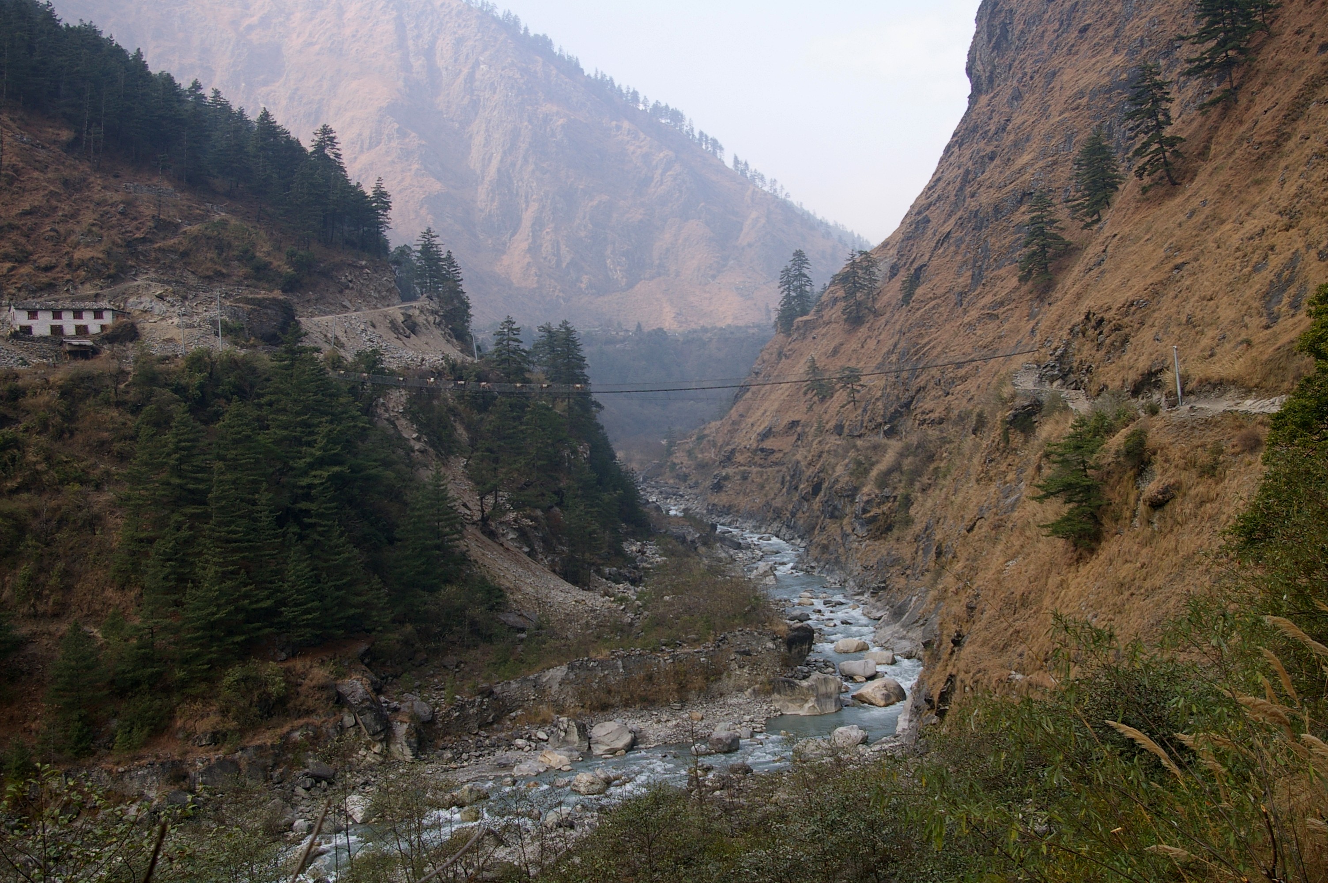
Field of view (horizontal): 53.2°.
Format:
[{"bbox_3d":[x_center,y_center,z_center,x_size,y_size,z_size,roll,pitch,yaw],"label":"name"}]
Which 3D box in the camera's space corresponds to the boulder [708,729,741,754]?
[{"bbox_3d":[7.461,37.159,164.500,4.229,2.668,3.594,-1,1,3],"label":"boulder"}]

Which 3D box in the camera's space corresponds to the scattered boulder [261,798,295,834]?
[{"bbox_3d":[-38.686,37.578,133.000,3.281,3.191,2.789,-1,1,-16],"label":"scattered boulder"}]

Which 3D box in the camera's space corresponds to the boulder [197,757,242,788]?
[{"bbox_3d":[-48.299,35.956,144.000,4.576,2.690,3.432,-1,1,-19],"label":"boulder"}]

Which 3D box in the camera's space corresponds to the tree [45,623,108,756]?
[{"bbox_3d":[-54.440,22.980,123.000,5.870,12.310,5.870,-1,1,0],"label":"tree"}]

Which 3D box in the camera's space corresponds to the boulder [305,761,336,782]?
[{"bbox_3d":[-34.160,32.810,131.950,2.900,1.960,2.320,-1,1,0],"label":"boulder"}]

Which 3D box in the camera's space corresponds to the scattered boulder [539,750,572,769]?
[{"bbox_3d":[-13.013,38.035,158.500,4.067,1.703,3.457,-1,1,-5],"label":"scattered boulder"}]

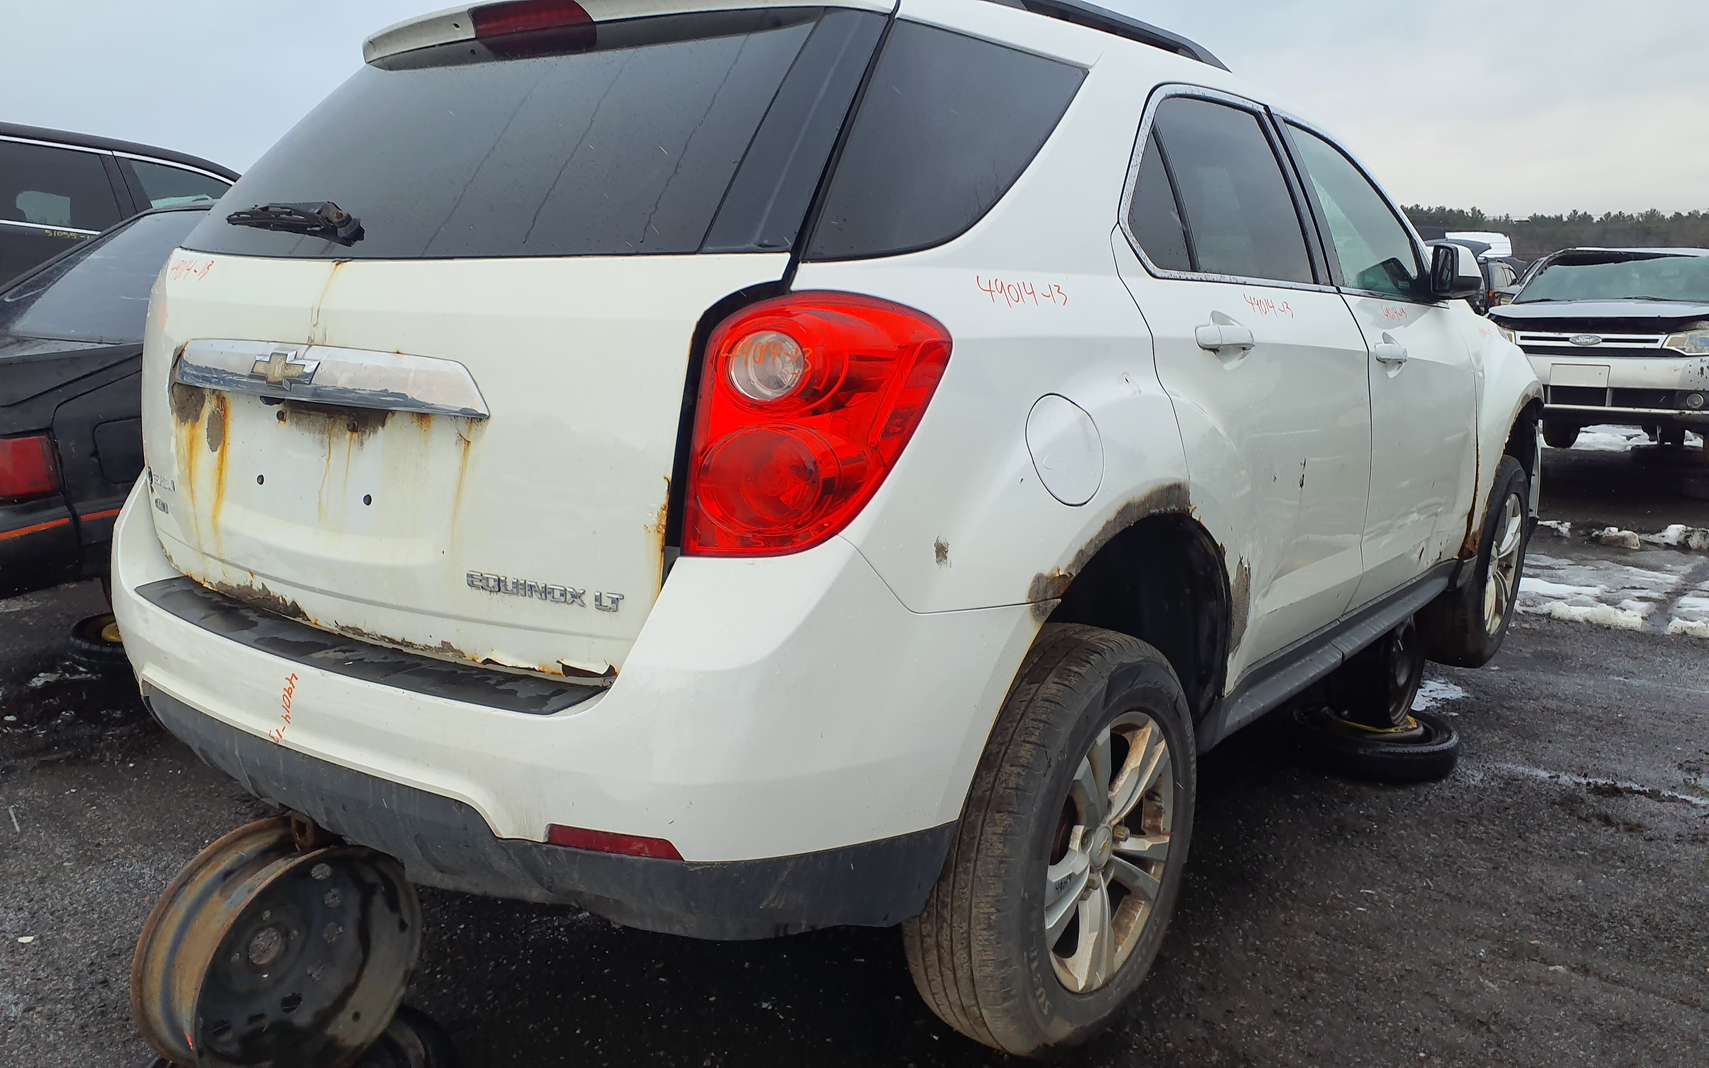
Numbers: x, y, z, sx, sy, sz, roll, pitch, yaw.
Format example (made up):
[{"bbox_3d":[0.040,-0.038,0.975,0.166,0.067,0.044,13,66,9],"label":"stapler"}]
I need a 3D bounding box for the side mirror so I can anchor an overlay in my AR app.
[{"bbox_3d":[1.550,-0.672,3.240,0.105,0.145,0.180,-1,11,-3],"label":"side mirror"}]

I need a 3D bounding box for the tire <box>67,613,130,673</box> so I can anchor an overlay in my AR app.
[{"bbox_3d":[-3.090,0.485,5.440,0.570,0.140,0.570,9,14,38],"label":"tire"}]

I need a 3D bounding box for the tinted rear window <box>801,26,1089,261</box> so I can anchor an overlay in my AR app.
[{"bbox_3d":[0.169,-0.543,1.764,0.090,0.340,0.784,-13,-1,43],"label":"tinted rear window"}]

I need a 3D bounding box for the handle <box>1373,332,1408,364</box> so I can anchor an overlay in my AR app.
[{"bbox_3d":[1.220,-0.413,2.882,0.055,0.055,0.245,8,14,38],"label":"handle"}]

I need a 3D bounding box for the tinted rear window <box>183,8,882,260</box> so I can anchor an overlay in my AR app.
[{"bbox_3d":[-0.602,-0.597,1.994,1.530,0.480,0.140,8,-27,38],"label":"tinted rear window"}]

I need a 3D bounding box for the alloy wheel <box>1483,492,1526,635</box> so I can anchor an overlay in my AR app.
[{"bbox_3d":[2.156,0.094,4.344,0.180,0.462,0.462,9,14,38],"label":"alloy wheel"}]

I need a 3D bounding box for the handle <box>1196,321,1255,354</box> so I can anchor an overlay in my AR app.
[{"bbox_3d":[0.644,-0.341,2.174,0.052,0.048,0.225,9,14,38],"label":"handle"}]

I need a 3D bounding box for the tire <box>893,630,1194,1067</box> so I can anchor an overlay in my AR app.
[{"bbox_3d":[0.354,0.514,2.135,0.225,0.712,0.712,8,13,37],"label":"tire"}]

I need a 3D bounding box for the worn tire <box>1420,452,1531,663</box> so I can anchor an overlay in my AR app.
[{"bbox_3d":[2.142,0.092,4.354,0.230,0.720,0.720,9,14,38],"label":"worn tire"}]

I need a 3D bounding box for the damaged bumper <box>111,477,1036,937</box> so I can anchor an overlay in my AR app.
[{"bbox_3d":[-0.644,0.169,2.083,1.810,0.510,0.690,8,14,38],"label":"damaged bumper"}]

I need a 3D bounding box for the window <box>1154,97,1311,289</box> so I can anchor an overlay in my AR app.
[{"bbox_3d":[0.705,-0.648,2.358,0.050,0.378,0.600,-19,-4,40],"label":"window"}]

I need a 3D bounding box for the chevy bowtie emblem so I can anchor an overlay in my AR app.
[{"bbox_3d":[-0.820,-0.235,1.803,0.190,0.062,0.026,9,14,38],"label":"chevy bowtie emblem"}]

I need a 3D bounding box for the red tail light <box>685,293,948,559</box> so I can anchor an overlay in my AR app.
[{"bbox_3d":[-0.049,-0.136,1.537,0.190,0.330,0.370,9,14,38],"label":"red tail light"}]

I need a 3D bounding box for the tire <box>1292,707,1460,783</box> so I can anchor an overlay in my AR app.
[{"bbox_3d":[1.716,0.696,4.150,0.530,0.120,0.530,8,14,38],"label":"tire"}]

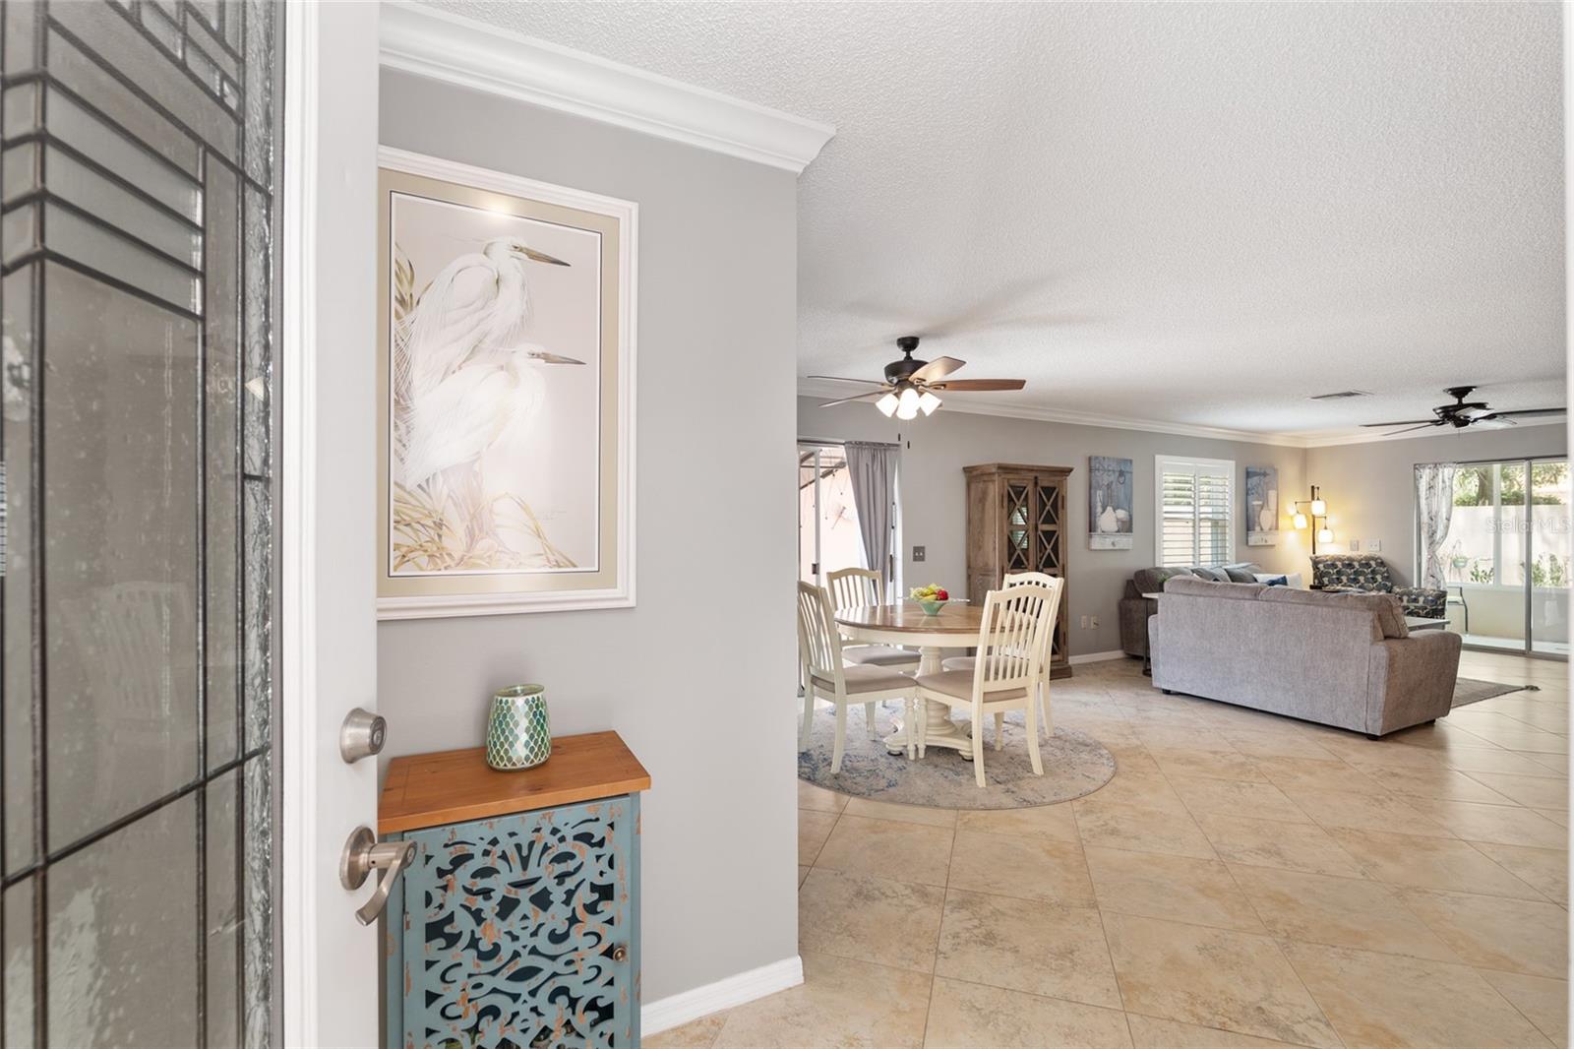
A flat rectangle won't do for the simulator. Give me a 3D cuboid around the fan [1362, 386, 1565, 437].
[{"bbox_3d":[5.494,-0.944,5.343,1.330,0.340,1.330,0,-1,17],"label":"fan"}]

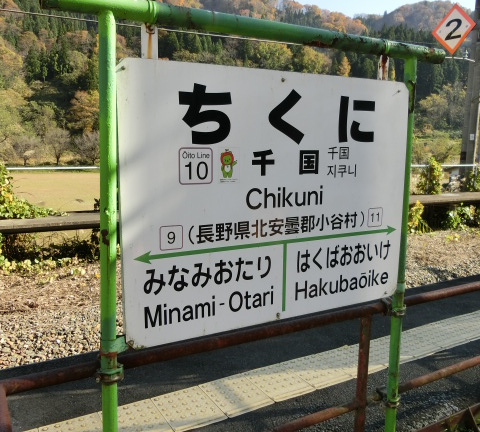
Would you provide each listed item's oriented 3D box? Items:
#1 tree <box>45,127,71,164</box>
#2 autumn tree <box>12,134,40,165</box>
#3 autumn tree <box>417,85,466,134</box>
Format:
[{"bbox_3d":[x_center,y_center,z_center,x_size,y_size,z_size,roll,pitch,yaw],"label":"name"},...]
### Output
[{"bbox_3d":[-21.717,-8.359,55.000,3.000,4.440,2.850,1,5,0],"label":"tree"},{"bbox_3d":[-25.406,-7.854,55.000,3.230,3.580,3.070,1,5,0],"label":"autumn tree"},{"bbox_3d":[37.056,-19.770,85.000,8.920,9.280,8.470,1,5,0],"label":"autumn tree"}]

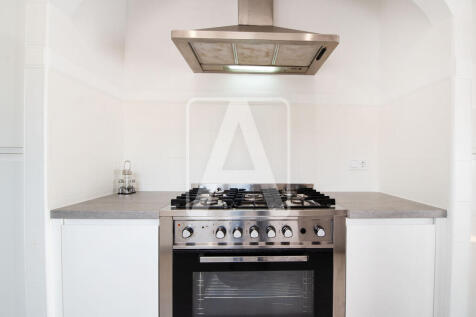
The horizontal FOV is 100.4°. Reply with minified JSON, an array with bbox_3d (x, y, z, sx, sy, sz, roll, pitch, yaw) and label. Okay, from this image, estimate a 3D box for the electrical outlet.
[{"bbox_3d":[0.951,0.055,1.550,0.142,0.080,0.014,0,0,1],"label":"electrical outlet"}]

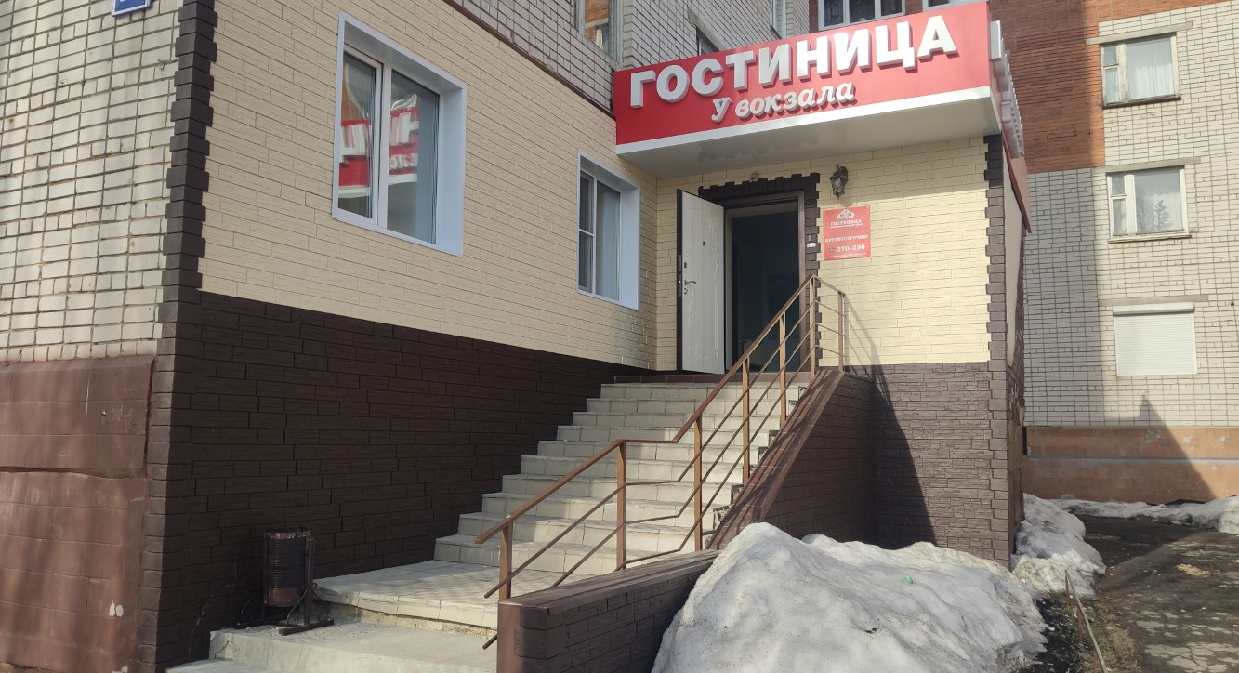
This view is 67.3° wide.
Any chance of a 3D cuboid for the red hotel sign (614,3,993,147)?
[{"bbox_3d":[1.670,-2.579,9.332,3.810,0.830,0.160,-3,-7,26],"label":"red hotel sign"}]

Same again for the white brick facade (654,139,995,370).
[{"bbox_3d":[2.111,-0.804,10.195,3.650,2.295,0.200,-3,-7,26],"label":"white brick facade"}]

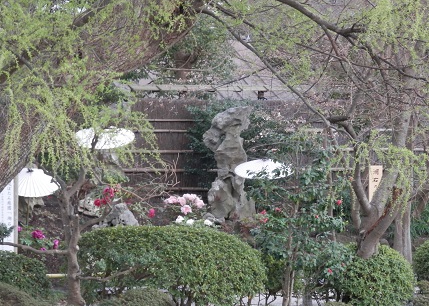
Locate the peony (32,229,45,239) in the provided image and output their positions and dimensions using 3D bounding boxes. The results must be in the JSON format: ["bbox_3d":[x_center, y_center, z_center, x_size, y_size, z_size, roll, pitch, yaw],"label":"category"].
[{"bbox_3d":[-2.733,1.271,39.300,0.213,0.146,0.180,0,2,-6],"label":"peony"}]

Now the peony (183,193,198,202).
[{"bbox_3d":[-0.388,0.722,40.500,0.232,0.141,0.170,0,2,0],"label":"peony"}]

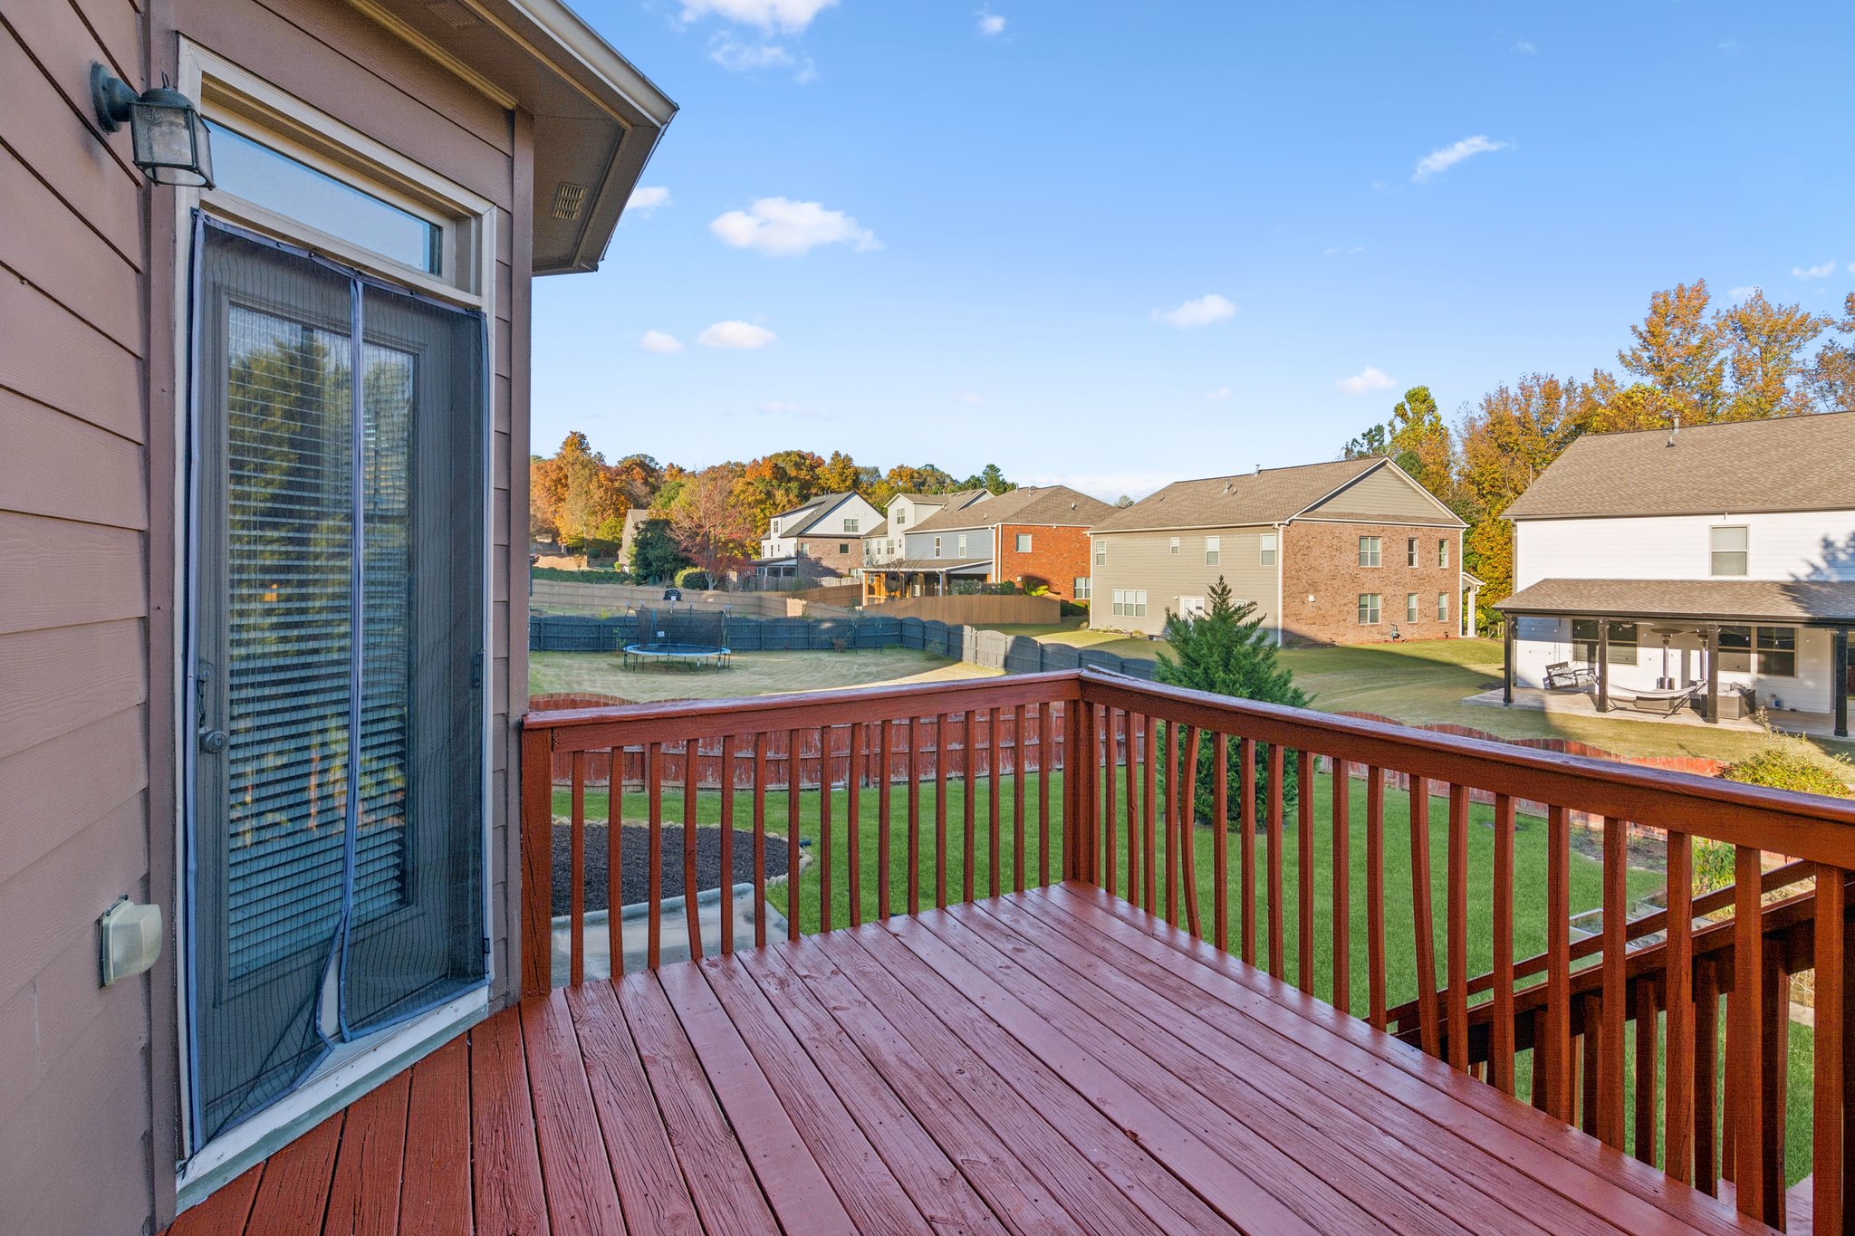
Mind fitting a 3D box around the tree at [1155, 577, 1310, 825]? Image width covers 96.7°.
[{"bbox_3d":[5.982,1.609,16.200,3.050,4.810,3.050,0,2,0],"label":"tree"}]

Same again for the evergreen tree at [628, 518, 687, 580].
[{"bbox_3d":[-28.531,-7.037,87.000,6.430,7.040,6.430,0,2,0],"label":"evergreen tree"}]

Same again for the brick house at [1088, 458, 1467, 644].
[{"bbox_3d":[21.121,-4.121,50.097,18.600,9.700,13.900,-1,2,-32],"label":"brick house"}]

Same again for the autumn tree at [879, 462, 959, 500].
[{"bbox_3d":[-1.029,-16.001,130.000,12.340,16.920,12.340,0,2,0],"label":"autumn tree"}]

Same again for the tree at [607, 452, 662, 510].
[{"bbox_3d":[-46.538,-17.872,132.000,8.820,17.180,8.820,0,2,0],"label":"tree"}]

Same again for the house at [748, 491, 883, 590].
[{"bbox_3d":[-12.523,-9.487,101.685,19.900,11.300,10.300,-1,3,-37],"label":"house"}]

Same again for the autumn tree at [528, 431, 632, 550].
[{"bbox_3d":[-49.158,-17.644,116.000,14.480,17.340,14.480,0,2,0],"label":"autumn tree"}]

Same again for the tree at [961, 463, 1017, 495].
[{"bbox_3d":[10.089,-16.617,135.000,9.020,17.570,9.020,0,2,0],"label":"tree"}]

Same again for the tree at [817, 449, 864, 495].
[{"bbox_3d":[-12.871,-16.197,122.000,7.080,17.810,7.080,0,2,0],"label":"tree"}]

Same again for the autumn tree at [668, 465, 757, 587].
[{"bbox_3d":[-21.008,-9.044,81.000,8.830,12.390,8.830,0,2,0],"label":"autumn tree"}]

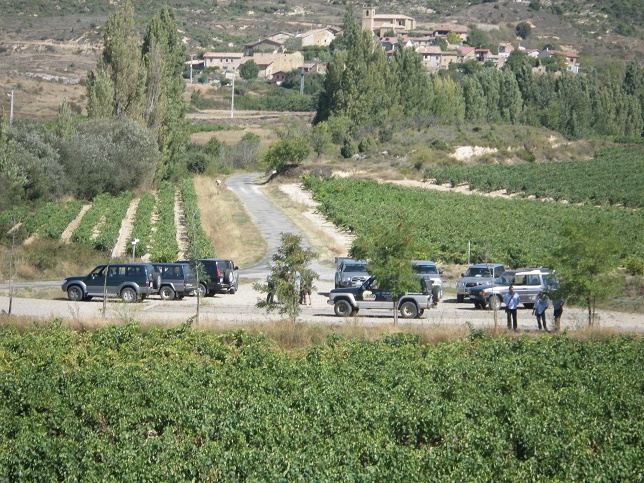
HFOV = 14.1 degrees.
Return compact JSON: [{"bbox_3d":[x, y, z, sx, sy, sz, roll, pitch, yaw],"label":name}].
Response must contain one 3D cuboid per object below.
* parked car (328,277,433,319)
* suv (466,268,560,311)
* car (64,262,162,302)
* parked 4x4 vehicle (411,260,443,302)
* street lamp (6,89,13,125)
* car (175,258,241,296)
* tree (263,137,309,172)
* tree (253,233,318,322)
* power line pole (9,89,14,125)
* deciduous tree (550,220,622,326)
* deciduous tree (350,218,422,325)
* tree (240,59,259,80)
[{"bbox_3d":[2.665,2.396,113.800,4.850,1.780,1.850,1,1,12],"label":"parked car"},{"bbox_3d":[9.222,2.165,123.500,4.600,1.950,1.800,0,1,-24],"label":"suv"},{"bbox_3d":[-10.199,1.940,126.500,4.750,1.880,1.830,1,1,14],"label":"car"},{"bbox_3d":[5.099,1.973,131.500,1.850,1.900,4.700,1,1,-2],"label":"parked 4x4 vehicle"},{"bbox_3d":[-71.919,-30.984,600.000,1.400,9.000,0.400,1,1,0],"label":"street lamp"},{"bbox_3d":[-6.664,1.834,132.500,4.650,1.900,1.850,1,1,20],"label":"car"},{"bbox_3d":[-5.316,-12.952,390.000,7.200,5.500,6.500,1,1,0],"label":"tree"},{"bbox_3d":[-1.513,1.493,108.000,2.720,3.750,2.600,1,1,0],"label":"tree"},{"bbox_3d":[-71.481,-31.099,600.000,0.600,9.200,0.500,1,1,0],"label":"power line pole"},{"bbox_3d":[10.958,1.321,107.500,3.000,4.350,2.900,1,1,0],"label":"deciduous tree"},{"bbox_3d":[2.650,1.253,107.000,2.950,4.350,2.850,1,1,0],"label":"deciduous tree"},{"bbox_3d":[-23.660,-55.805,850.000,5.900,6.500,5.800,1,1,0],"label":"tree"}]

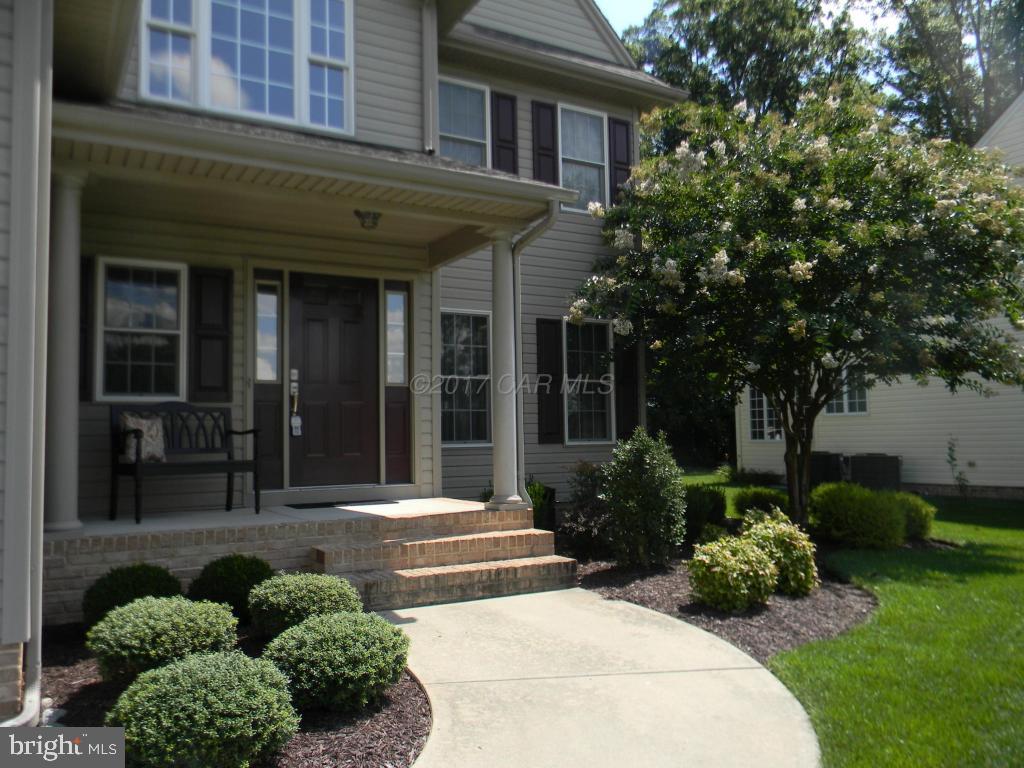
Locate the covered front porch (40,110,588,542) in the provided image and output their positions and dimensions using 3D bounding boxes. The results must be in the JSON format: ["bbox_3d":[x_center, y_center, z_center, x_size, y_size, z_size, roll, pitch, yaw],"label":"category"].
[{"bbox_3d":[-1.637,-0.578,6.848,3.900,3.310,2.180,1,-5,-29],"label":"covered front porch"}]

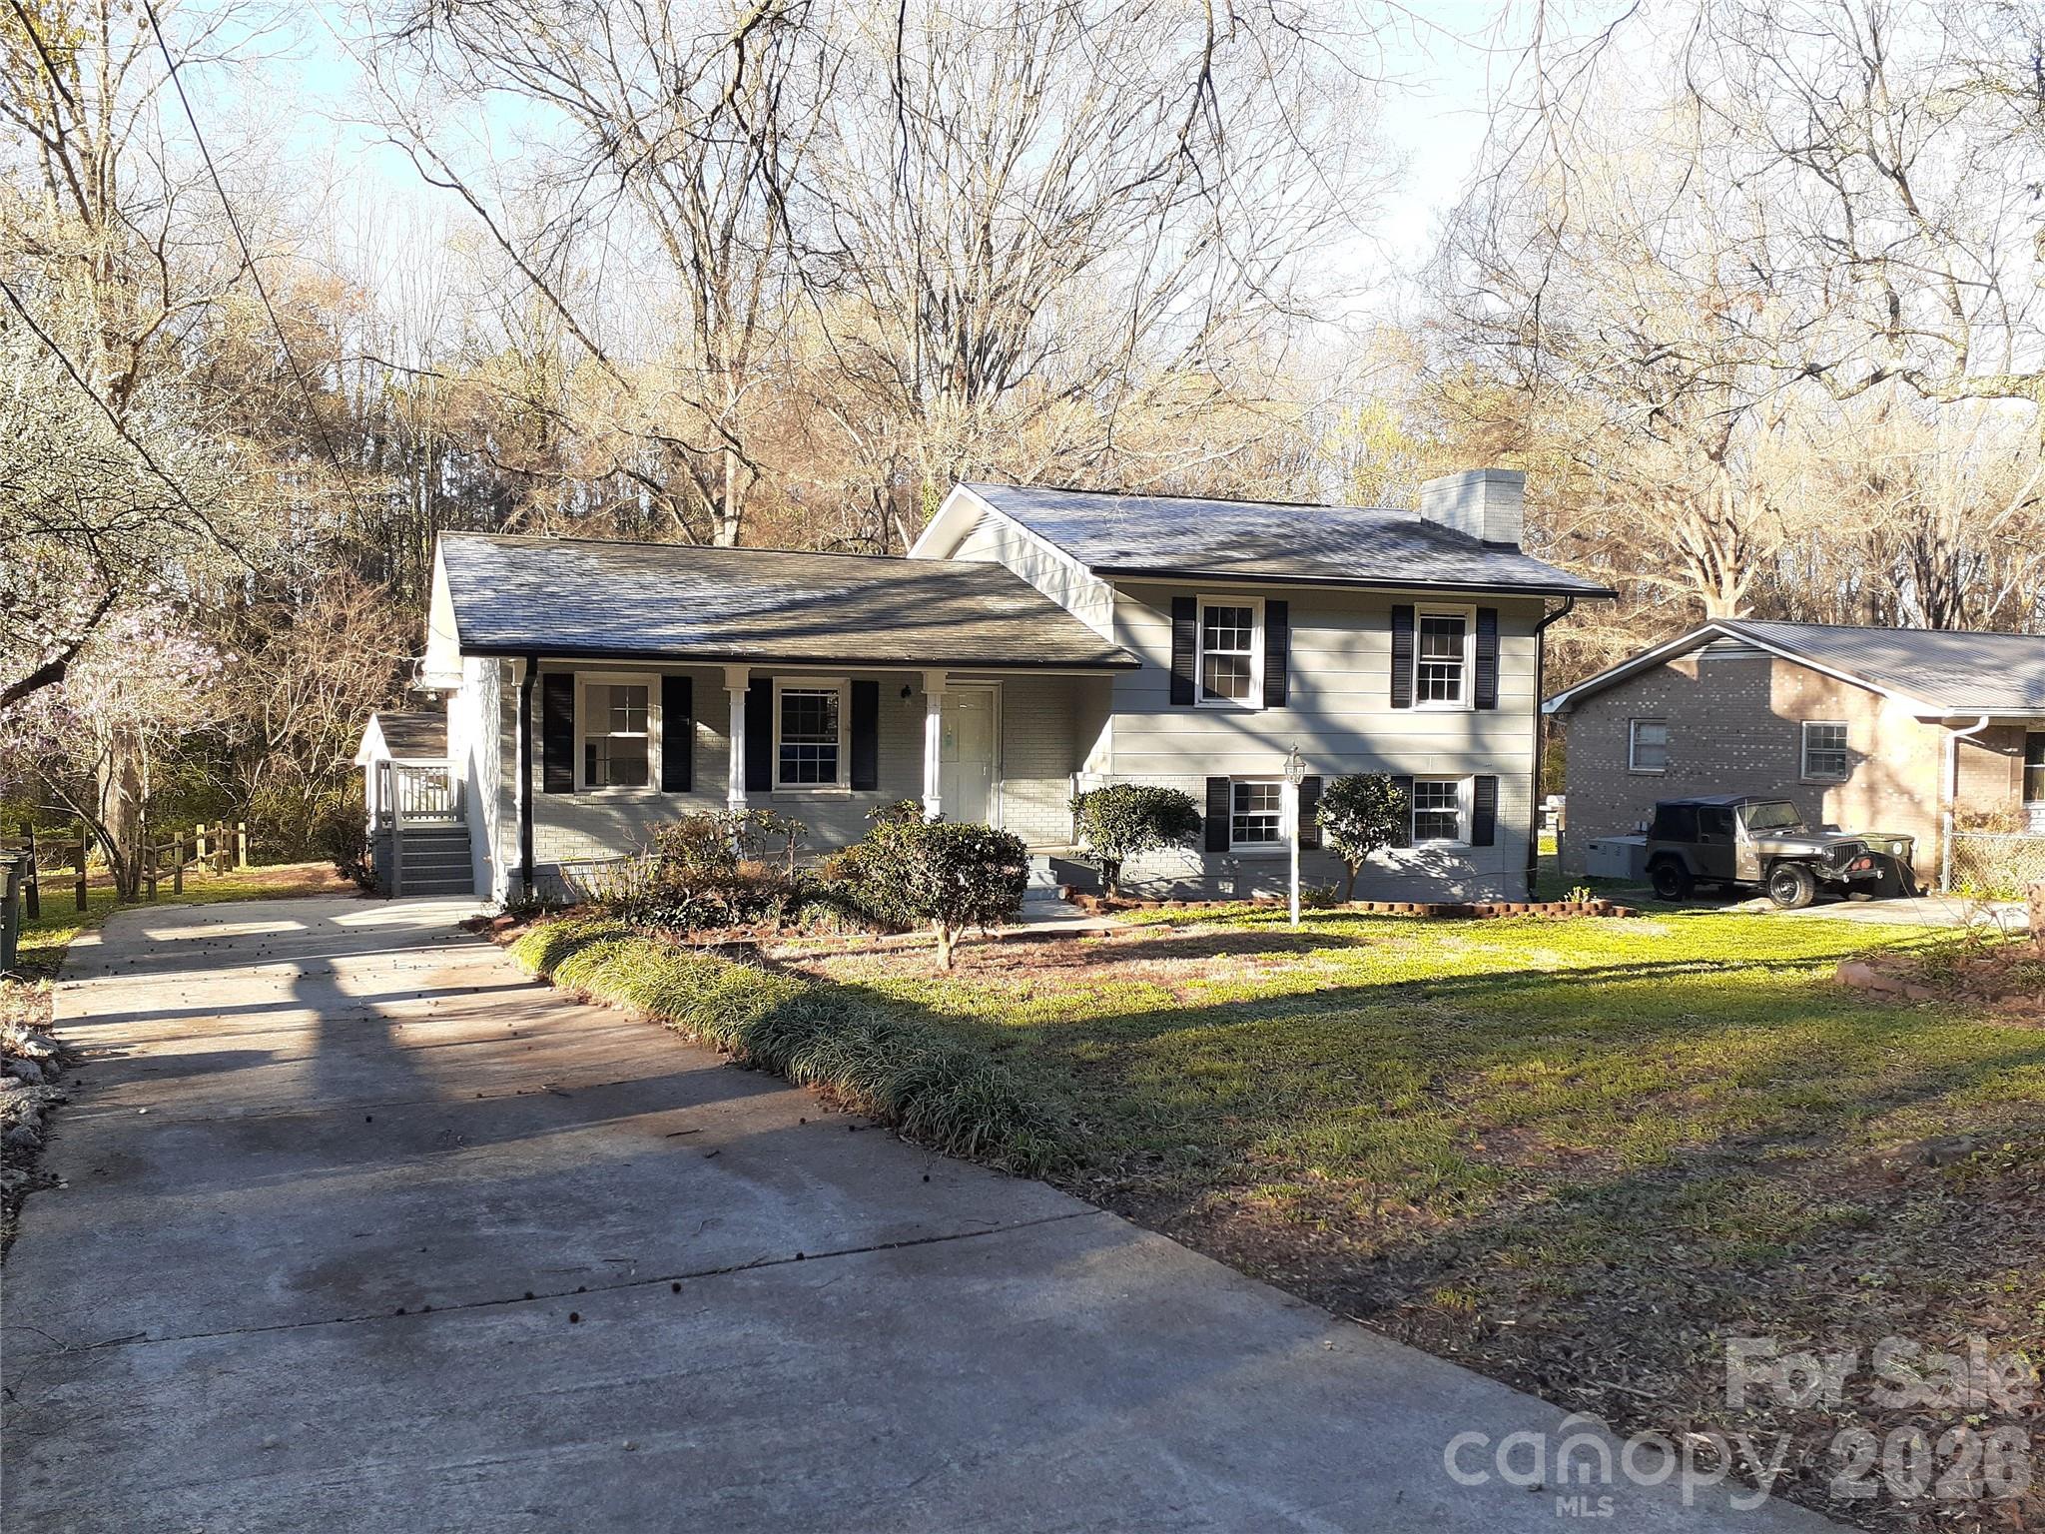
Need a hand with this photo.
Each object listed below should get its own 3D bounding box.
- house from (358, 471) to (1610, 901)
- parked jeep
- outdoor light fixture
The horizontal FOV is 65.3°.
[{"bbox_3d":[-0.484,-1.419,23.412,16.200,6.400,9.400,0,3,-22],"label":"house"},{"bbox_3d":[12.450,1.441,27.113,1.760,1.800,3.950,-1,-1,-26],"label":"parked jeep"},{"bbox_3d":[3.164,0.793,18.354,0.225,2.119,0.225,0,3,-22],"label":"outdoor light fixture"}]

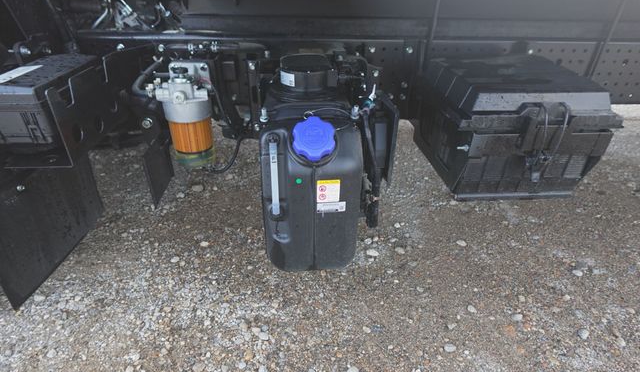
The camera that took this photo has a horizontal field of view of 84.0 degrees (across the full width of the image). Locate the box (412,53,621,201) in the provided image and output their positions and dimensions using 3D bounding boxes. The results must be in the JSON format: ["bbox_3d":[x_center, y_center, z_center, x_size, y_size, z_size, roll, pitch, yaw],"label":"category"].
[{"bbox_3d":[0.518,-0.191,1.062,0.386,0.289,0.428,-1,32,-3],"label":"box"}]

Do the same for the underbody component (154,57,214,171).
[{"bbox_3d":[-0.324,-0.176,0.885,0.128,0.243,0.138,-1,32,-3],"label":"underbody component"}]

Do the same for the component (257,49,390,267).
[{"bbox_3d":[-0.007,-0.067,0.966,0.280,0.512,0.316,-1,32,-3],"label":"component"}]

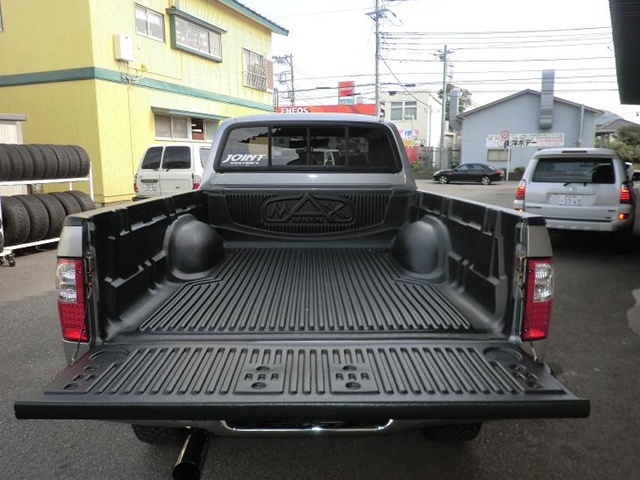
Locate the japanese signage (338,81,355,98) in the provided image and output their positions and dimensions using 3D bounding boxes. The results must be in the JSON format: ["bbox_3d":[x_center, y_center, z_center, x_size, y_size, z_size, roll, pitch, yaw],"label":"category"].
[{"bbox_3d":[2.551,-14.490,46.281,1.598,1.671,0.400,-1,9,-4],"label":"japanese signage"}]

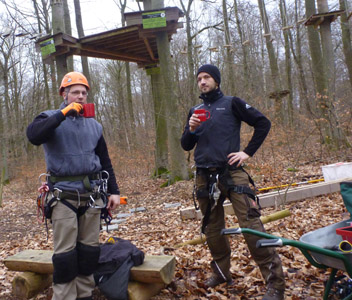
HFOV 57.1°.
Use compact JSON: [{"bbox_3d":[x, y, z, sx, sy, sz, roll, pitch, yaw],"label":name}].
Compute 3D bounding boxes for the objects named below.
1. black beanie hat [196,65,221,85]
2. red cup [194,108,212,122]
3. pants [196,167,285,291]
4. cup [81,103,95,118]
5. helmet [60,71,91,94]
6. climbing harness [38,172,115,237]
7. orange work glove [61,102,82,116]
[{"bbox_3d":[0.261,-0.581,2.540,0.185,0.170,0.215,-6,-1,31],"label":"black beanie hat"},{"bbox_3d":[0.191,-0.245,2.300,0.115,0.090,0.082,-5,-1,12],"label":"red cup"},{"bbox_3d":[0.481,0.577,2.470,0.580,0.940,0.370,-6,-1,19],"label":"pants"},{"bbox_3d":[-0.600,-0.265,2.200,0.112,0.093,0.082,-5,-1,-12],"label":"cup"},{"bbox_3d":[-0.737,-0.485,2.360,0.220,0.170,0.275,-4,-1,-37],"label":"helmet"},{"bbox_3d":[-0.731,0.380,2.340,0.490,0.430,0.330,-5,-1,-22],"label":"climbing harness"},{"bbox_3d":[-0.707,-0.272,2.200,0.150,0.100,0.095,-6,-1,28],"label":"orange work glove"}]

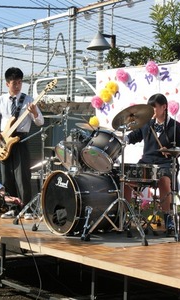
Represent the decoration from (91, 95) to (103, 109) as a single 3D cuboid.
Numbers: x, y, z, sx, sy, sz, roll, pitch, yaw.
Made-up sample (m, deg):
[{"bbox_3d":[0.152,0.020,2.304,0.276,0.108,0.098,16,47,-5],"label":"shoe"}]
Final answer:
[{"bbox_3d":[0.088,-0.560,7.900,0.120,0.150,0.150,-1,2,-37],"label":"decoration"}]

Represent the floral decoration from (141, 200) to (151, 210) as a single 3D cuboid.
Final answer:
[{"bbox_3d":[0.604,0.604,7.250,0.120,0.140,0.140,-1,2,-37],"label":"floral decoration"}]

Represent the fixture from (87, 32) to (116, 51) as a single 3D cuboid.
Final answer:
[{"bbox_3d":[0.177,-1.667,10.300,0.470,0.290,0.380,-1,2,-37],"label":"fixture"}]

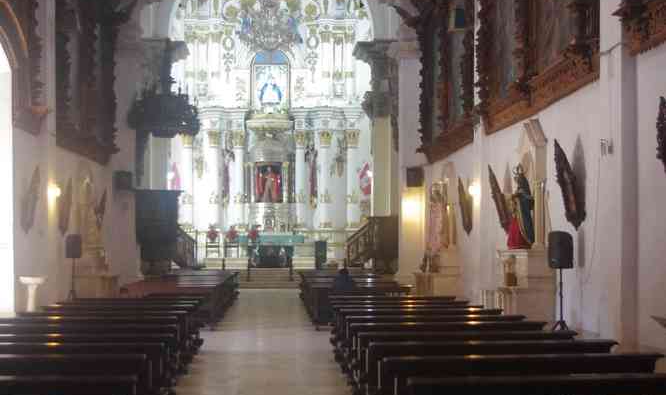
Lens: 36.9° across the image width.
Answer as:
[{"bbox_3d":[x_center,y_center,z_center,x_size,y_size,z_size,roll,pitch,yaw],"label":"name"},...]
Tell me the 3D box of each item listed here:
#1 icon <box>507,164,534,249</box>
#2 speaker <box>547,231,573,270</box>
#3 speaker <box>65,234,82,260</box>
[{"bbox_3d":[3.981,0.190,21.190,0.473,1.760,0.619,0,-2,-3],"label":"icon"},{"bbox_3d":[3.842,0.890,16.870,0.367,0.628,0.334,-1,-3,27],"label":"speaker"},{"bbox_3d":[-6.860,1.303,26.406,0.367,0.628,0.334,1,-2,-22],"label":"speaker"}]

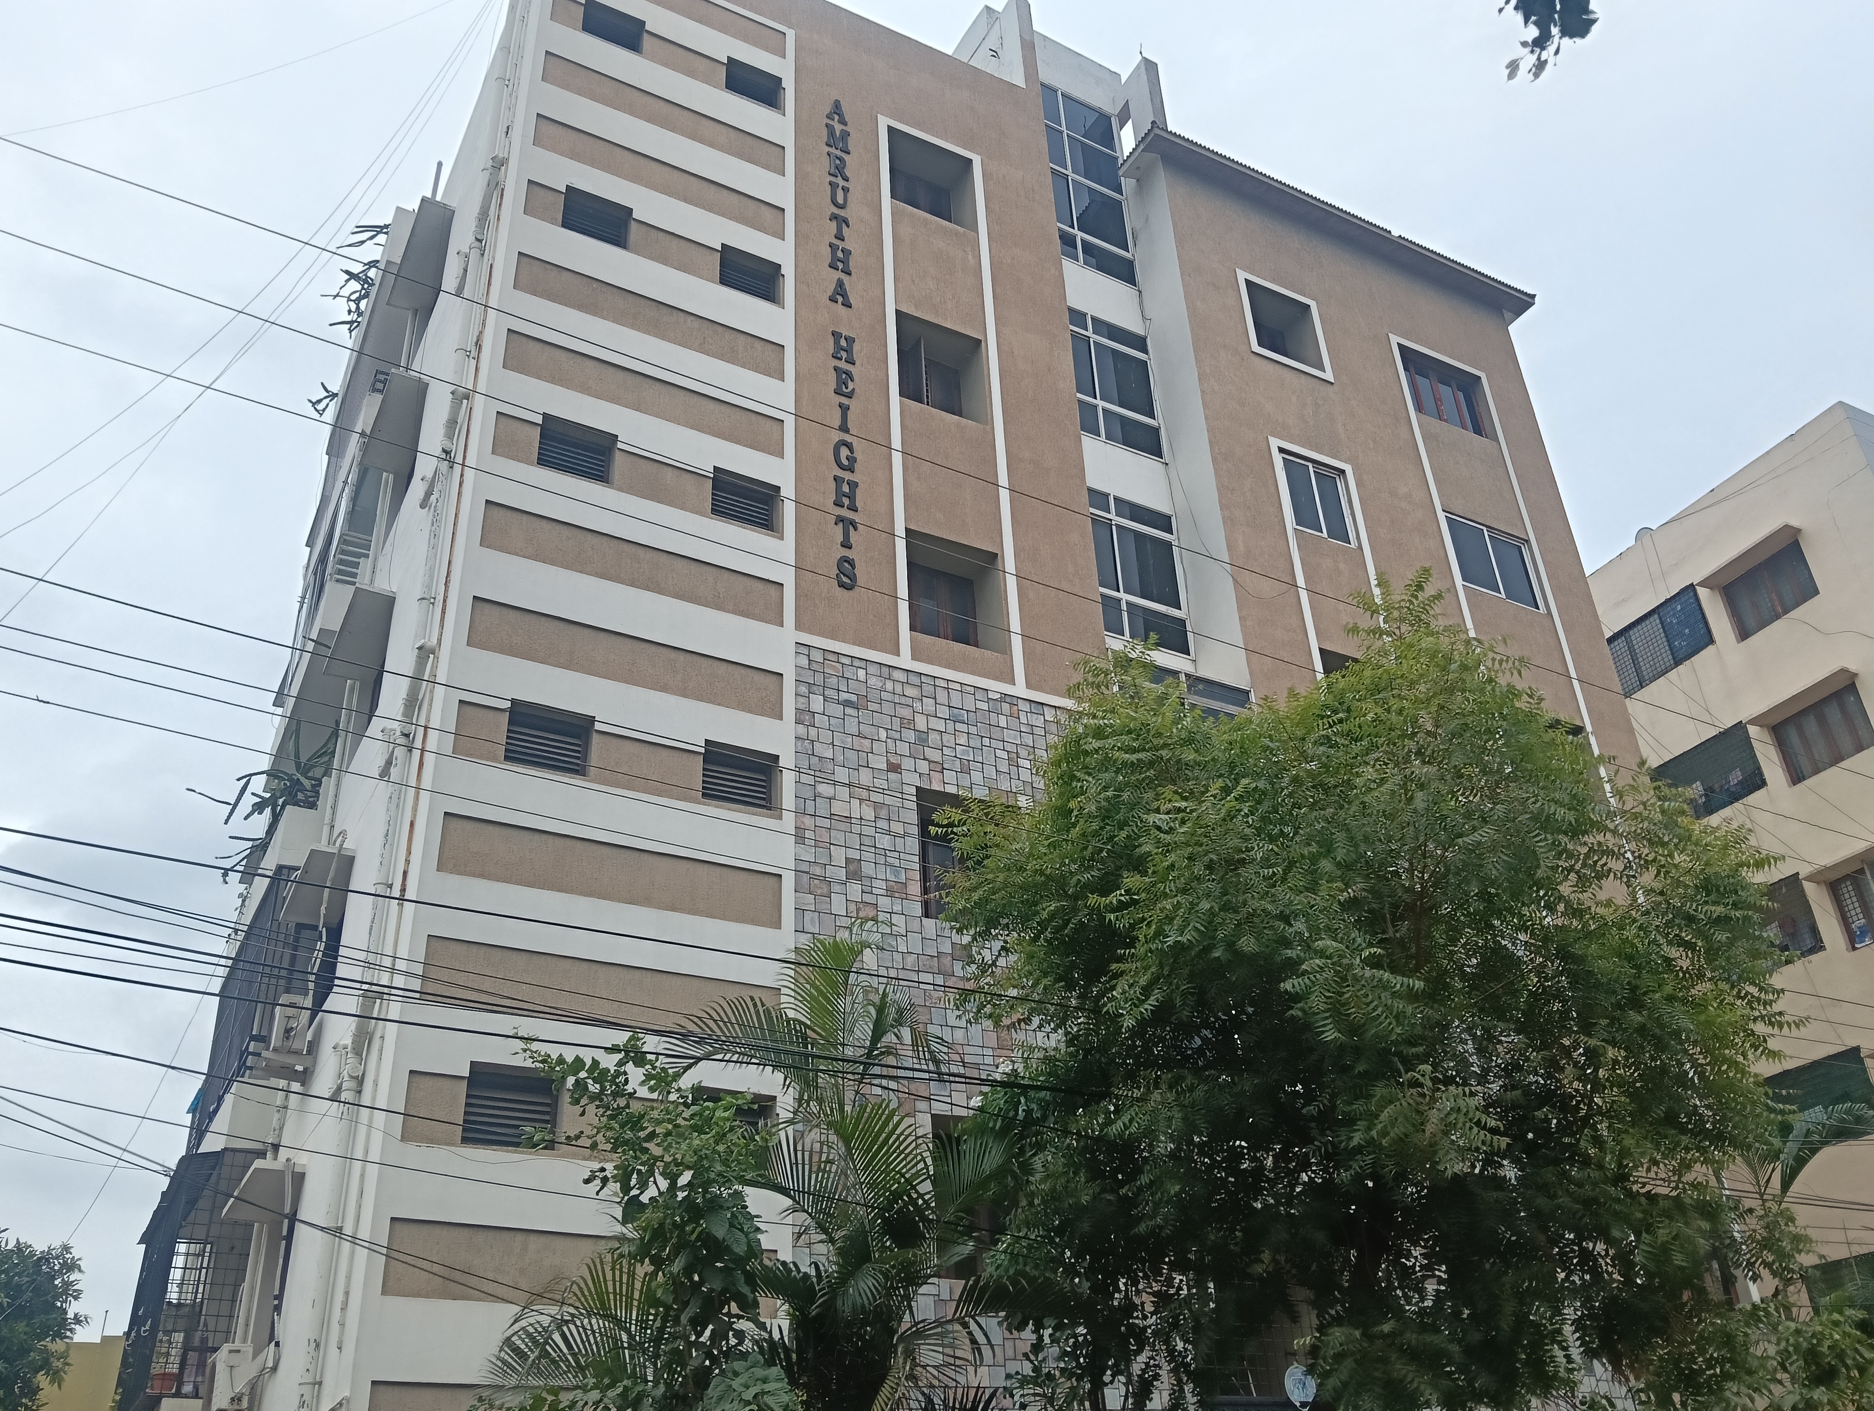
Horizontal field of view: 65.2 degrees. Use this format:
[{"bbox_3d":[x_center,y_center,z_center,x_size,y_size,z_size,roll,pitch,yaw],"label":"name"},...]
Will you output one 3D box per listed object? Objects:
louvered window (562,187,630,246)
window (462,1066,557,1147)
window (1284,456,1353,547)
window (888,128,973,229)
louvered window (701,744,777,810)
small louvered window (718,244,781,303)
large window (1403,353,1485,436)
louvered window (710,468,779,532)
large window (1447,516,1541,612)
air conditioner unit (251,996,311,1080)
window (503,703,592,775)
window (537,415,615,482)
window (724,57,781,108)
[{"bbox_3d":[-3.643,-5.118,15.607,0.735,0.610,0.180,14,-33,-27],"label":"louvered window"},{"bbox_3d":[-3.197,3.055,11.005,0.735,0.610,0.180,14,-33,-27],"label":"window"},{"bbox_3d":[4.832,-2.550,18.703,1.071,1.222,0.150,13,-33,-26],"label":"window"},{"bbox_3d":[-0.131,-6.267,17.793,1.178,1.300,0.350,13,-33,-26],"label":"window"},{"bbox_3d":[-1.822,0.699,13.329,0.735,0.610,0.180,14,-33,-27],"label":"louvered window"},{"bbox_3d":[-2.002,-4.452,15.418,0.659,0.605,0.200,13,-33,-26],"label":"small louvered window"},{"bbox_3d":[7.466,-4.524,21.601,1.716,1.279,0.200,13,-33,-26],"label":"large window"},{"bbox_3d":[-1.858,-1.889,13.970,0.686,0.556,0.200,13,-33,-26],"label":"louvered window"},{"bbox_3d":[7.586,-1.904,20.050,1.628,1.217,0.140,13,-33,-26],"label":"large window"},{"bbox_3d":[-6.316,3.234,14.228,0.310,0.570,0.820,14,-33,-27],"label":"air conditioner unit"},{"bbox_3d":[-3.339,0.333,12.542,0.735,0.610,0.180,14,-33,-27],"label":"window"},{"bbox_3d":[-3.479,-2.394,14.083,0.735,0.610,0.180,14,-33,-27],"label":"window"},{"bbox_3d":[-2.152,-7.097,16.911,0.671,0.551,0.200,13,-33,-26],"label":"window"}]

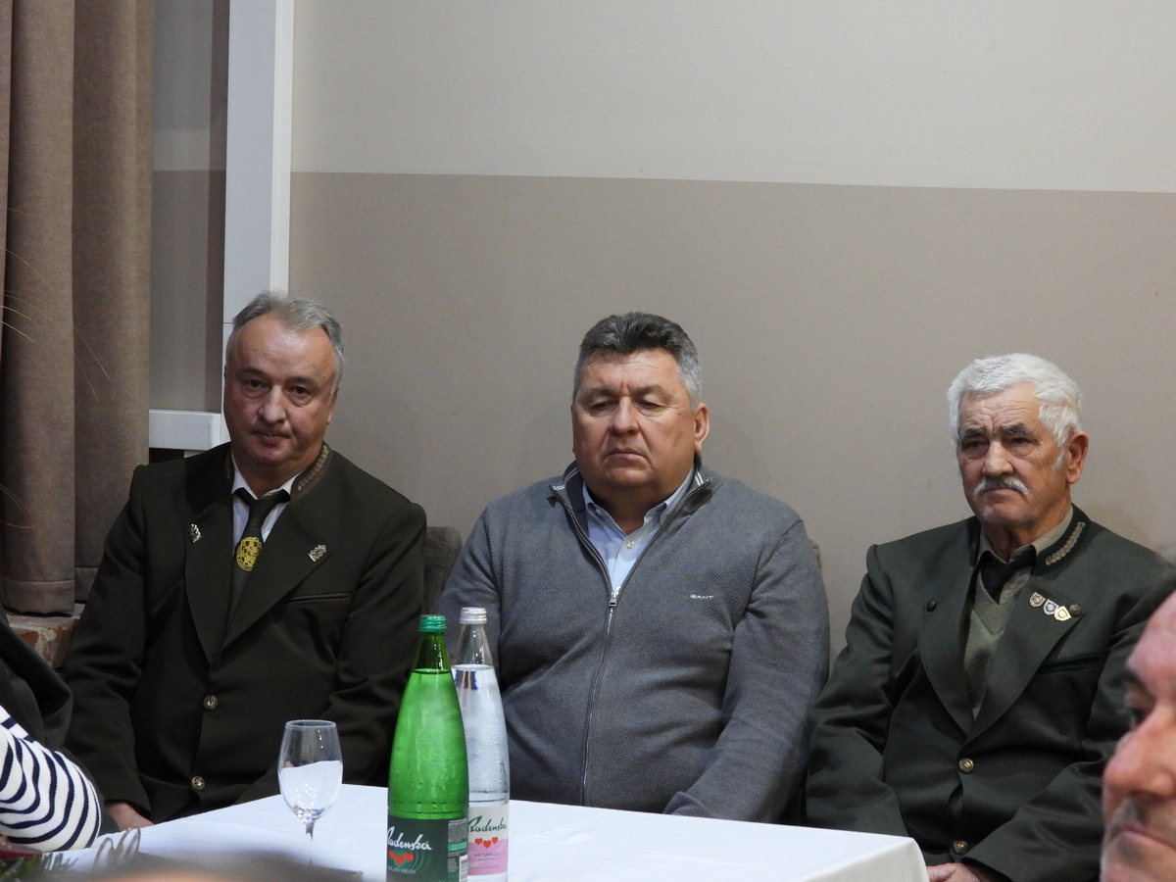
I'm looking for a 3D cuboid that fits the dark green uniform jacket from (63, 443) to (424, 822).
[{"bbox_3d":[-0.464,0.327,5.260,0.510,0.660,0.380,3,4,22],"label":"dark green uniform jacket"}]

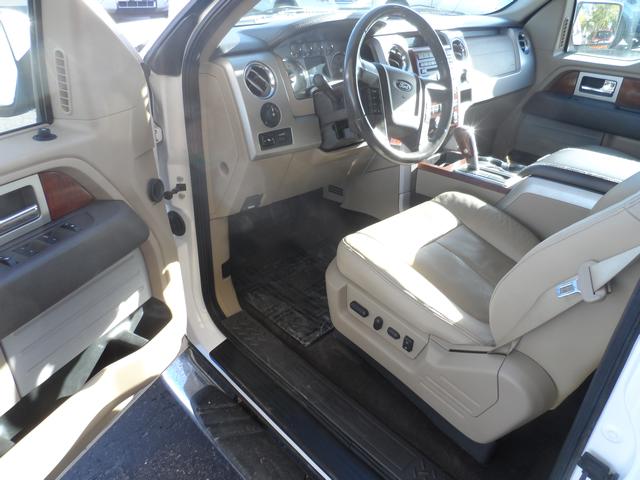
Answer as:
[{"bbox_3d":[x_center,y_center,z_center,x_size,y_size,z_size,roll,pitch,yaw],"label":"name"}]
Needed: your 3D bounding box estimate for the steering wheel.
[{"bbox_3d":[0.204,-0.392,1.142,0.390,0.390,0.090,-24,17,-36],"label":"steering wheel"}]

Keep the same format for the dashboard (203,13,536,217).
[{"bbox_3d":[0.263,-0.575,1.662,1.560,0.480,0.460,-24,38,-36],"label":"dashboard"}]

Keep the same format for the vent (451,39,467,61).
[{"bbox_3d":[0.496,-0.683,1.592,0.085,0.080,0.030,-24,23,-36],"label":"vent"}]

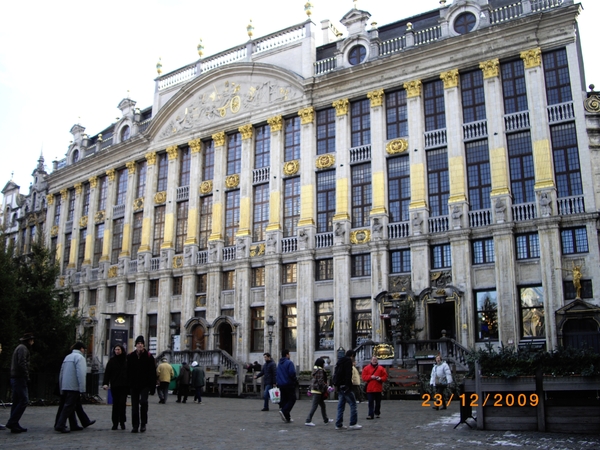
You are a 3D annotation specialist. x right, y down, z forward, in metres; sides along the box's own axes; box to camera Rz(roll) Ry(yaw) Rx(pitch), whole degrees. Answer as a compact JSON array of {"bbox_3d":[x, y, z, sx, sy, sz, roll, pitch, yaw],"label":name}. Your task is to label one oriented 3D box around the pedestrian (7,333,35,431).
[{"bbox_3d":[-5.143,2.898,12.100,0.480,1.800,0.500,3,-14,-10],"label":"pedestrian"}]

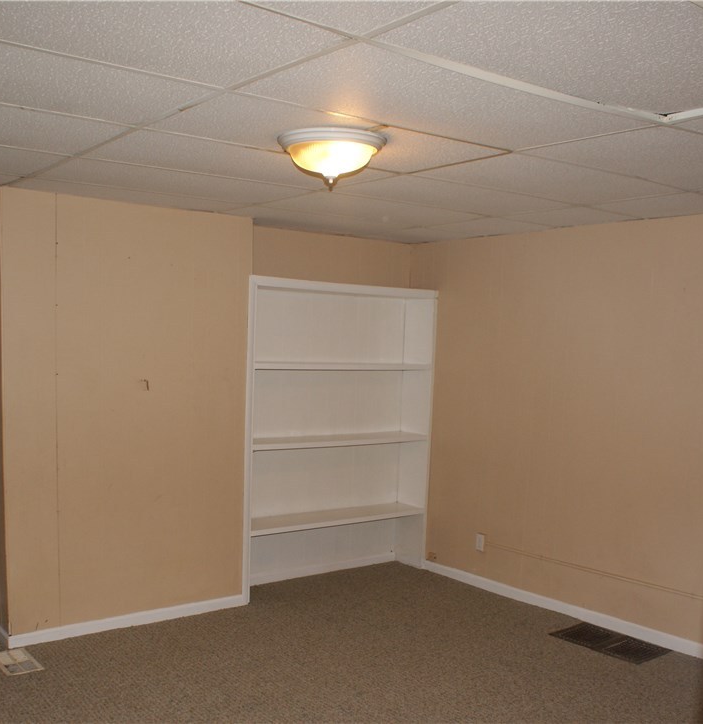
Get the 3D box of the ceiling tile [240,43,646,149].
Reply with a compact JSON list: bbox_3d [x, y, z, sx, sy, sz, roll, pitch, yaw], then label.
[{"bbox_3d":[0.312,-0.748,2.392,1.210,0.020,0.605,-1,3,-38],"label":"ceiling tile"}]

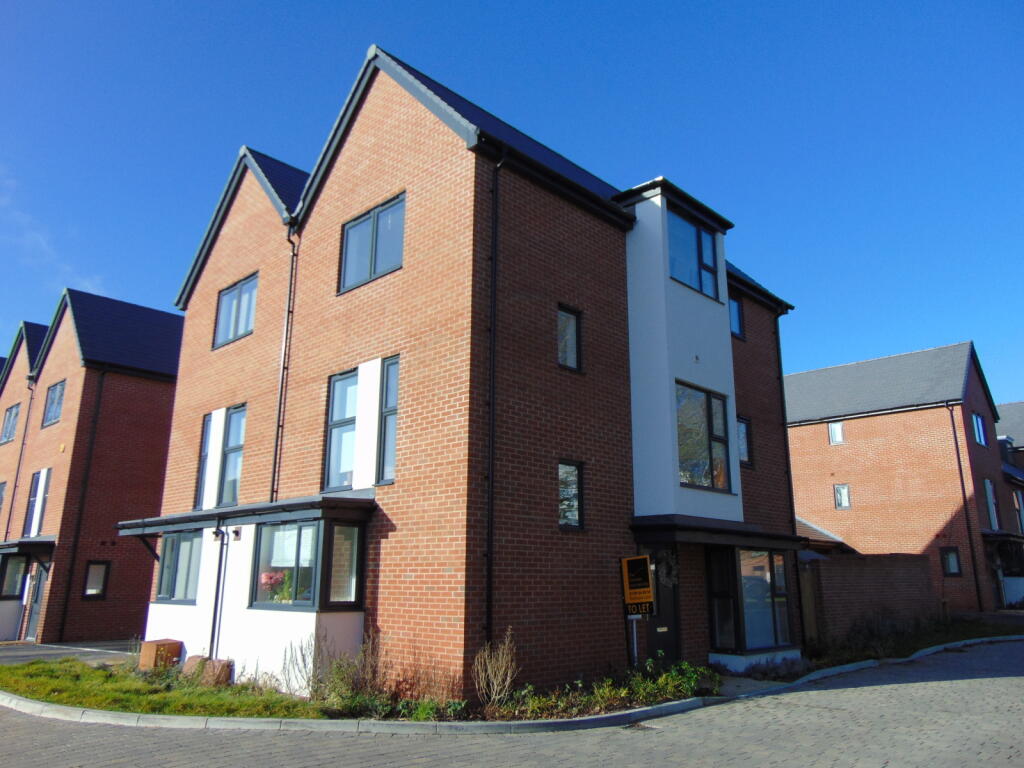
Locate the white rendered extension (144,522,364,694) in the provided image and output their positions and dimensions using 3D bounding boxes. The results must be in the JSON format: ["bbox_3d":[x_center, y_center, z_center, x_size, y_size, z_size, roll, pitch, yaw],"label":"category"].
[{"bbox_3d":[-4.375,3.509,12.034,5.680,2.310,0.757,-13,-20,42],"label":"white rendered extension"}]

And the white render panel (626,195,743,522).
[{"bbox_3d":[3.005,-0.368,12.874,0.760,5.390,2.170,-13,-20,43],"label":"white render panel"}]

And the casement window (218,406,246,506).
[{"bbox_3d":[-5.315,1.364,14.207,0.890,1.960,0.100,-13,-20,43],"label":"casement window"}]

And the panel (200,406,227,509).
[{"bbox_3d":[-5.885,1.479,14.697,0.630,1.990,0.100,-13,-20,43],"label":"panel"}]

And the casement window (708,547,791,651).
[{"bbox_3d":[4.282,3.853,13.257,0.650,1.730,1.960,-13,-20,43],"label":"casement window"}]

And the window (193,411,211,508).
[{"bbox_3d":[-6.221,1.576,15.071,0.430,1.960,0.100,-13,-20,43],"label":"window"}]

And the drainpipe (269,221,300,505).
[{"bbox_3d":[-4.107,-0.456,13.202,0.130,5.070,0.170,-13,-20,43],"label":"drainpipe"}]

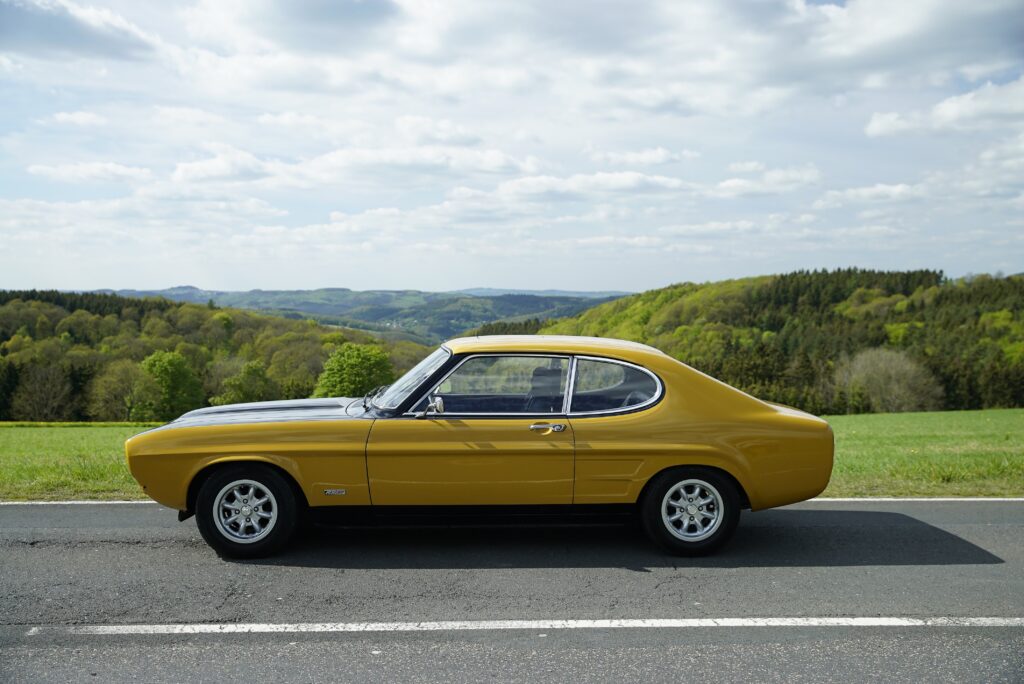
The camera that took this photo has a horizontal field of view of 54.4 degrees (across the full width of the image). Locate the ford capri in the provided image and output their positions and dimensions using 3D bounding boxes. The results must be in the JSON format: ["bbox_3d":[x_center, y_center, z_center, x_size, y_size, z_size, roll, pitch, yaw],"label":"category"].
[{"bbox_3d":[-0.190,0.585,6.500,4.200,1.260,1.650,0,2,-1],"label":"ford capri"}]

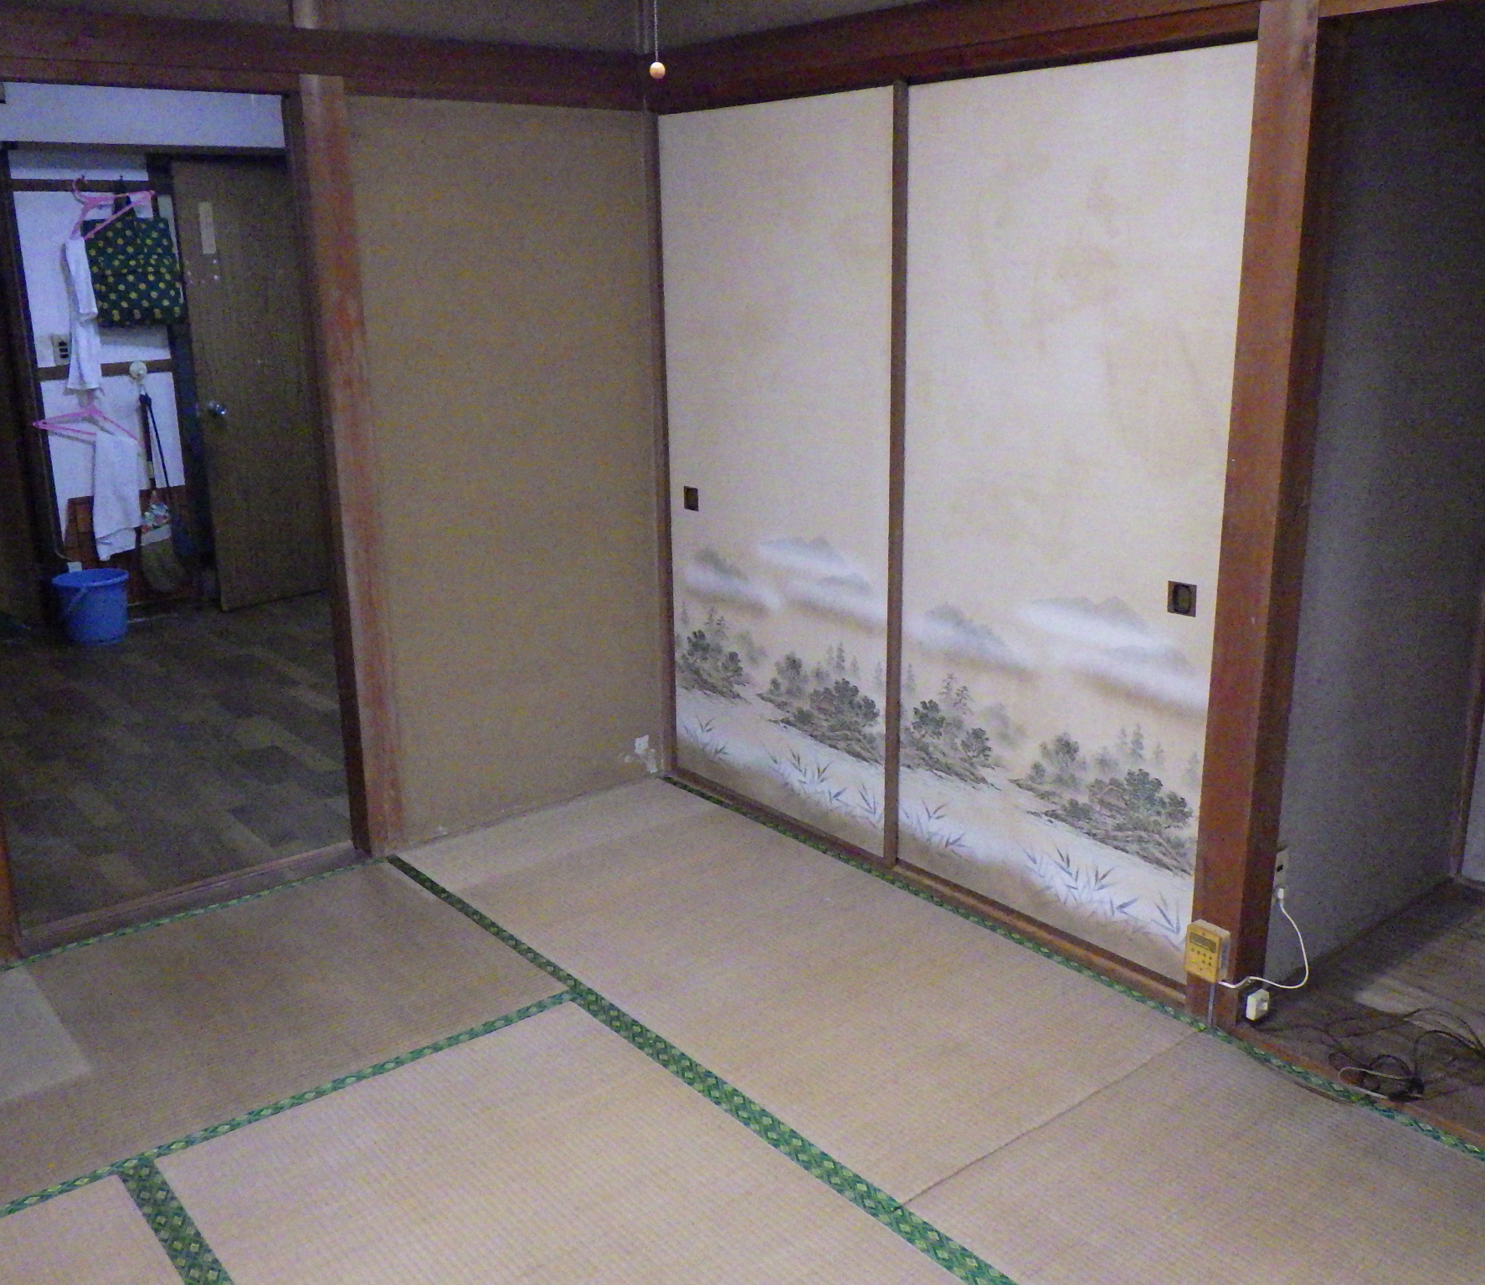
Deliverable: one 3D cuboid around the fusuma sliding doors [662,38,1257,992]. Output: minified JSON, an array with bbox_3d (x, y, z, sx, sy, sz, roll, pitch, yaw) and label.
[{"bbox_3d":[0.340,-0.317,3.151,0.060,1.760,1.680,-13,20,-38],"label":"fusuma sliding doors"}]

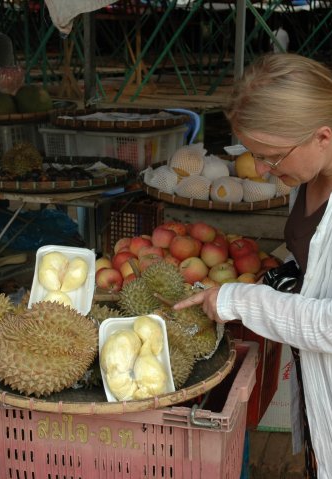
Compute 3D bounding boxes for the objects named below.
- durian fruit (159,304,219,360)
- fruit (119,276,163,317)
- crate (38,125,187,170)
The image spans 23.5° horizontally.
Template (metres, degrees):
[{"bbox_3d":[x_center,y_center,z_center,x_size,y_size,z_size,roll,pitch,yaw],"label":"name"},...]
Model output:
[{"bbox_3d":[0.050,0.204,1.790,0.150,0.130,0.160,0,15,0],"label":"durian fruit"},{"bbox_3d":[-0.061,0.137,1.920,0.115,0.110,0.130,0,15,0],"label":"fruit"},{"bbox_3d":[-0.261,-0.439,3.843,0.560,0.190,0.400,8,16,27],"label":"crate"}]

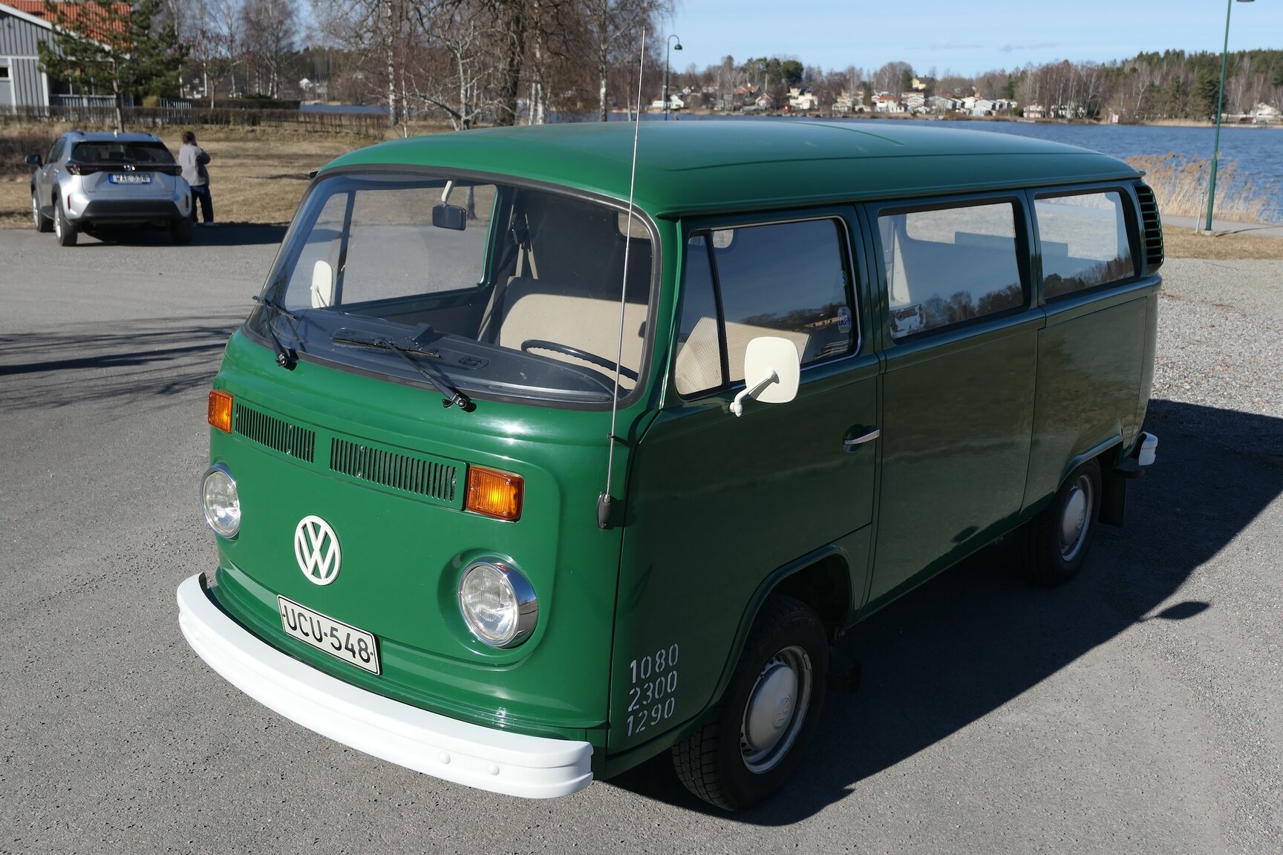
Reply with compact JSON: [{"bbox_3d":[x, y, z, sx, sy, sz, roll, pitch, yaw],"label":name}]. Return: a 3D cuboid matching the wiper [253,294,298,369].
[{"bbox_3d":[-1.095,-0.293,3.657,0.043,0.162,0.479,20,1,-37],"label":"wiper"}]

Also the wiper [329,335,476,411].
[{"bbox_3d":[-0.628,-0.158,3.181,0.558,0.139,0.049,12,-7,34],"label":"wiper"}]

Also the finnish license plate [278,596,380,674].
[{"bbox_3d":[-0.828,0.551,3.308,0.415,0.116,0.015,13,21,38],"label":"finnish license plate"}]

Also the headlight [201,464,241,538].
[{"bbox_3d":[-1.204,0.214,3.647,0.200,0.200,0.095,13,18,38],"label":"headlight"}]

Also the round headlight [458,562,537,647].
[{"bbox_3d":[-0.344,0.410,2.969,0.200,0.200,0.095,13,18,38],"label":"round headlight"}]

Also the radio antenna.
[{"bbox_3d":[-0.039,-0.343,2.860,0.030,1.159,0.040,5,0,39],"label":"radio antenna"}]

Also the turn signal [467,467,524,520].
[{"bbox_3d":[-0.332,0.149,2.904,0.157,0.107,0.045,10,16,29],"label":"turn signal"}]

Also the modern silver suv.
[{"bbox_3d":[-8.026,-3.664,18.688,1.765,1.595,4.180,-7,17,-31],"label":"modern silver suv"}]

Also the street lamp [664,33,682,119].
[{"bbox_3d":[1.451,-14.892,55.671,0.740,5.017,0.360,-5,16,-24],"label":"street lamp"}]

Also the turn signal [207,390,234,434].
[{"bbox_3d":[-1.196,-0.048,3.584,0.045,0.107,0.157,-11,19,-40],"label":"turn signal"}]

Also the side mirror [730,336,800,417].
[{"bbox_3d":[0.294,-0.122,2.981,0.180,0.210,0.105,9,16,28],"label":"side mirror"}]

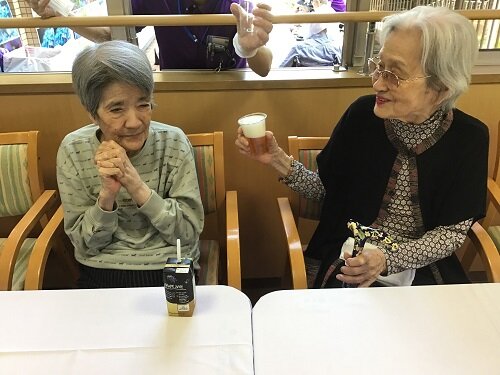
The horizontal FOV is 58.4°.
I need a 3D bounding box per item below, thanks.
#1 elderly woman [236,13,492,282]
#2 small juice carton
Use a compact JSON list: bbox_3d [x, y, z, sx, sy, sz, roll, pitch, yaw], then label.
[{"bbox_3d":[0.267,0.151,1.251,0.600,1.210,0.620,3,24,7],"label":"elderly woman"},{"bbox_3d":[-0.129,0.186,0.837,0.048,0.100,0.039,0,24,2],"label":"small juice carton"}]

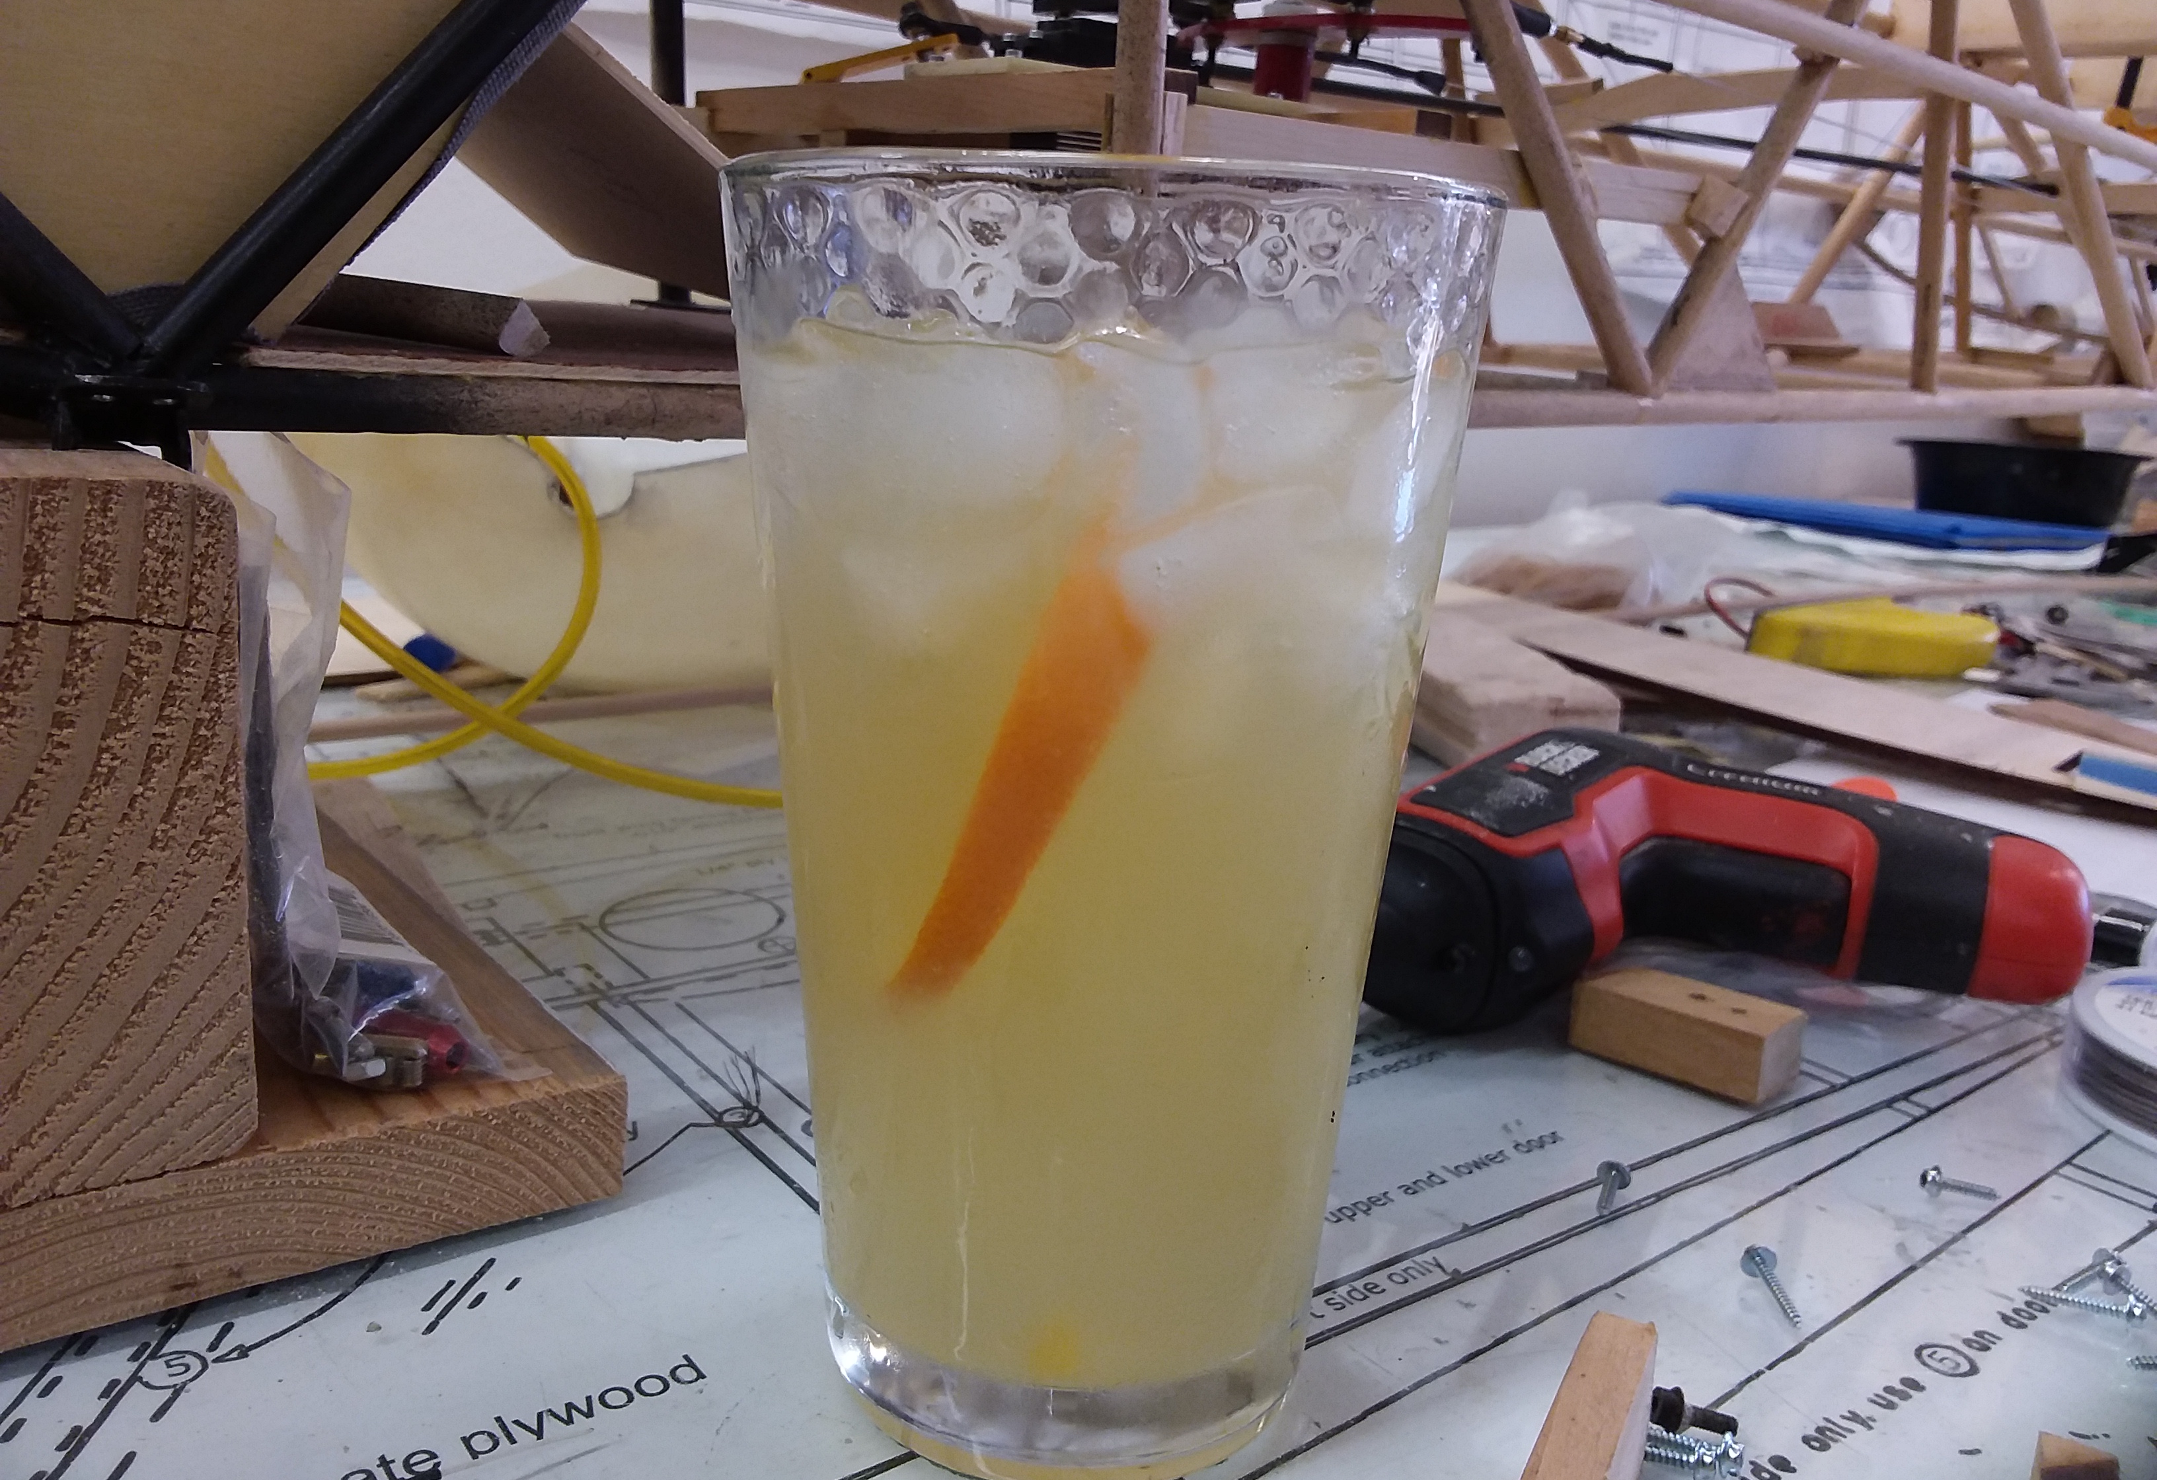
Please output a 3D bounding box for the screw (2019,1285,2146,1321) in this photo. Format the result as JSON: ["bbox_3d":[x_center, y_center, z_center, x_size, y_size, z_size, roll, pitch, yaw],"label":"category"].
[{"bbox_3d":[0.148,0.083,0.248,0.016,0.005,0.005,3,11,32],"label":"screw"}]

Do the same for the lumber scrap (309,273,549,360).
[{"bbox_3d":[-0.133,-0.085,0.331,0.058,0.011,0.013,12,15,19],"label":"lumber scrap"}]

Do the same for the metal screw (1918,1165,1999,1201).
[{"bbox_3d":[0.148,0.075,0.282,0.012,0.005,0.005,13,13,4],"label":"metal screw"}]

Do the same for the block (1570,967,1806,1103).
[{"bbox_3d":[0.121,0.058,0.335,0.019,0.013,0.039,-10,17,-44],"label":"block"}]

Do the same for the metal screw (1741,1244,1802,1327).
[{"bbox_3d":[0.103,0.081,0.248,0.005,0.005,0.016,2,19,-2],"label":"metal screw"}]

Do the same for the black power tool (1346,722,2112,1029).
[{"bbox_3d":[0.139,0.036,0.360,0.142,0.047,0.120,9,14,29],"label":"black power tool"}]

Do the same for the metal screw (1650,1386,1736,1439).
[{"bbox_3d":[0.079,0.087,0.217,0.012,0.006,0.006,17,12,-5],"label":"metal screw"}]

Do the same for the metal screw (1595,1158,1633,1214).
[{"bbox_3d":[0.088,0.074,0.277,0.006,0.006,0.011,8,25,25],"label":"metal screw"}]

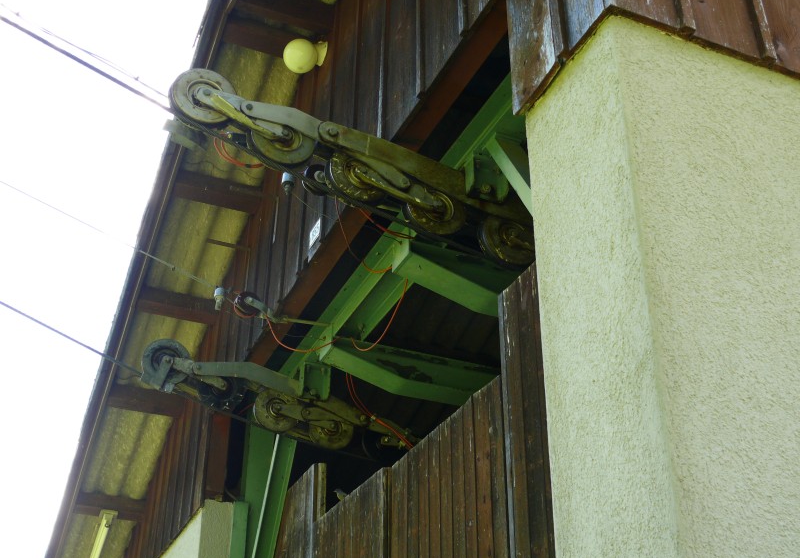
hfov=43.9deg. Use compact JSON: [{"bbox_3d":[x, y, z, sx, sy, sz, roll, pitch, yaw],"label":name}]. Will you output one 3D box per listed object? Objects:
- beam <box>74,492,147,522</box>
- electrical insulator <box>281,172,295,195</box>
[{"bbox_3d":[-2.126,1.668,7.268,0.490,0.117,0.105,13,-54,-20],"label":"beam"},{"bbox_3d":[-0.430,-0.362,3.807,0.048,0.106,0.048,0,-31,0],"label":"electrical insulator"}]

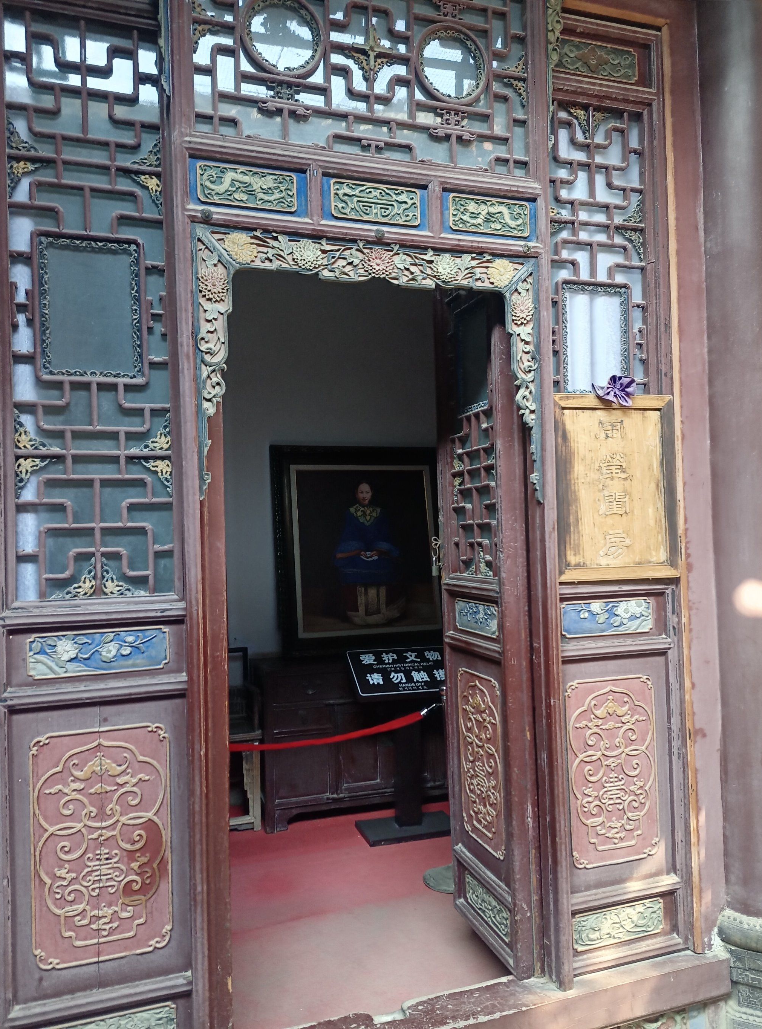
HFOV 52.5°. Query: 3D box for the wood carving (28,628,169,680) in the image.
[{"bbox_3d":[-0.695,0.340,1.912,0.333,0.108,0.031,-1,-2,-18],"label":"wood carving"}]

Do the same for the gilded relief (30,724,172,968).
[{"bbox_3d":[-0.683,0.804,1.896,0.316,0.554,0.031,-1,-2,-18],"label":"gilded relief"}]

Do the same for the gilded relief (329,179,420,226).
[{"bbox_3d":[-0.017,-0.913,2.279,0.276,0.109,0.030,-1,-1,-19],"label":"gilded relief"}]

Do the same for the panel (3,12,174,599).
[{"bbox_3d":[-0.729,-0.524,1.937,0.375,1.461,0.041,-1,-2,-18],"label":"panel"}]

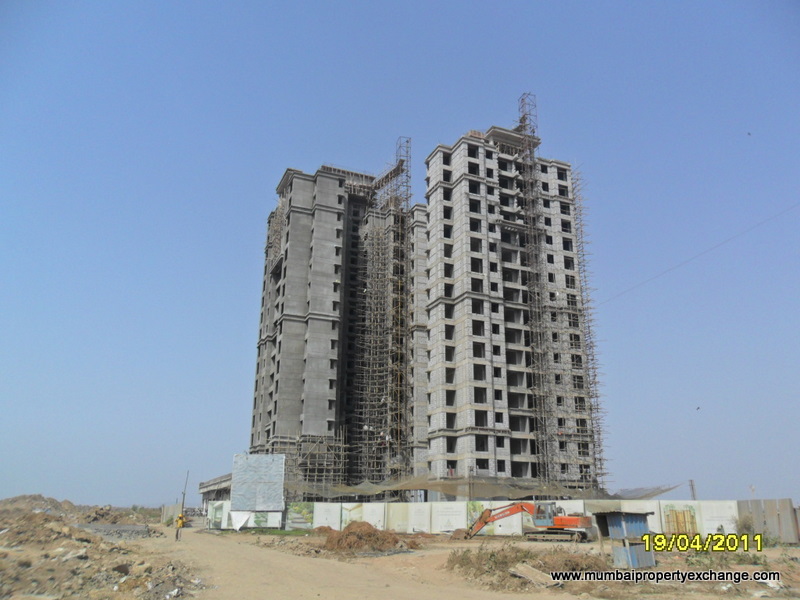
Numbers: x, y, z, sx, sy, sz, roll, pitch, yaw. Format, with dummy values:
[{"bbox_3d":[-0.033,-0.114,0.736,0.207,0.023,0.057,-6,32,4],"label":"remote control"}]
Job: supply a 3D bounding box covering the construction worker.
[{"bbox_3d":[-14.365,14.985,41.107,0.660,1.700,0.420,7,-20,-17],"label":"construction worker"}]

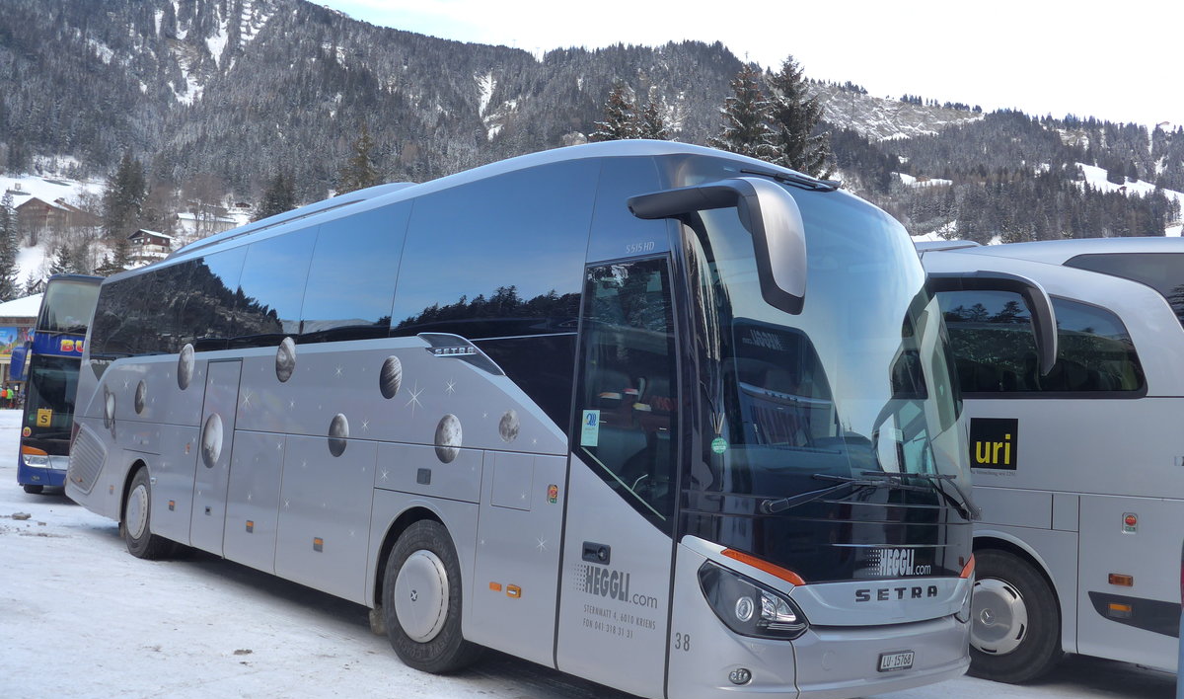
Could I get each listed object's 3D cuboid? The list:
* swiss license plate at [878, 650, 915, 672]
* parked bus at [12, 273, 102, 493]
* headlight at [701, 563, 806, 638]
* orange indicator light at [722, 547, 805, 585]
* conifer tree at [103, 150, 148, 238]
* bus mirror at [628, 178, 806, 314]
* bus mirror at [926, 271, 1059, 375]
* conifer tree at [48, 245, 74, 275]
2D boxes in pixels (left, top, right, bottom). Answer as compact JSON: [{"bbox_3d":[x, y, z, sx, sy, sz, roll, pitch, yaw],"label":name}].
[{"bbox_3d":[1.706,1.735,5.523,0.320,0.090,0.020,10,-8,-41],"label":"swiss license plate"},{"bbox_3d":[-11.671,1.225,24.279,2.550,4.000,13.900,7,-7,-25],"label":"parked bus"},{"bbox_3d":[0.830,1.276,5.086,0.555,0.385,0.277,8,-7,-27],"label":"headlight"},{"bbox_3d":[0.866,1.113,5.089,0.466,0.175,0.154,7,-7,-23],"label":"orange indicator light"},{"bbox_3d":[-113.712,-37.904,241.936,11.000,22.000,11.000,7,-7,-26],"label":"conifer tree"},{"bbox_3d":[0.633,-0.504,5.060,0.290,0.710,1.080,10,-8,-41],"label":"bus mirror"},{"bbox_3d":[2.725,-0.154,6.842,0.290,0.710,1.000,10,-8,-41],"label":"bus mirror"},{"bbox_3d":[-54.251,-6.593,101.185,3.600,8.500,3.600,8,-7,-28],"label":"conifer tree"}]

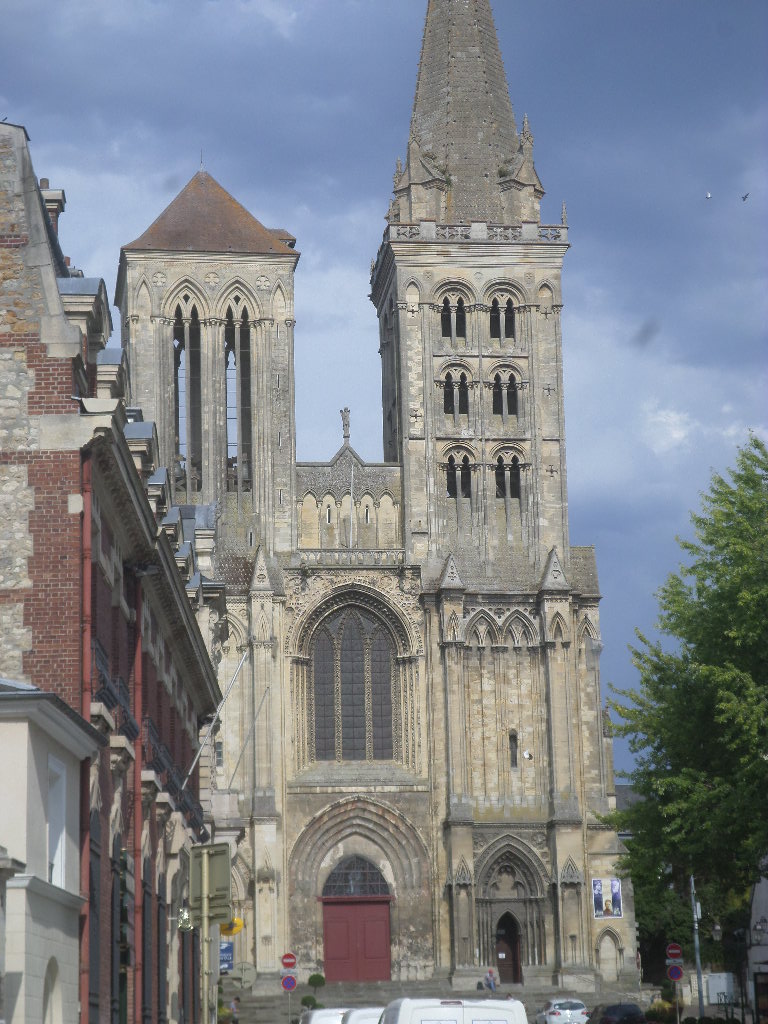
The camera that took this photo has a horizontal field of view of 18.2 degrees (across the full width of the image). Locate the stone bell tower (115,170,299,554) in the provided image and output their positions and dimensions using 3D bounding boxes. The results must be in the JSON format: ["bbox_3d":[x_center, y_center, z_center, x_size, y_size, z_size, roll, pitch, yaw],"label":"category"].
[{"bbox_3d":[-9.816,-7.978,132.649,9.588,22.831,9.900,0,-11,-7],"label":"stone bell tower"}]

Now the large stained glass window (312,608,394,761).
[{"bbox_3d":[-1.571,8.959,124.439,4.208,7.939,0.600,0,-11,-7],"label":"large stained glass window"}]

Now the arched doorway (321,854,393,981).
[{"bbox_3d":[-1.381,20.484,120.566,3.596,6.267,0.500,0,-14,-7],"label":"arched doorway"}]

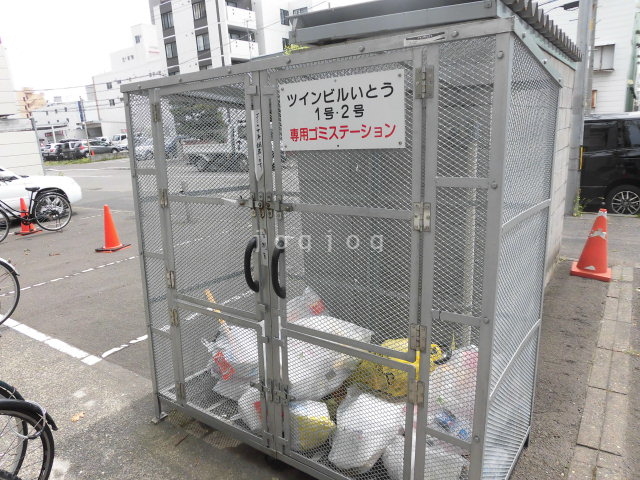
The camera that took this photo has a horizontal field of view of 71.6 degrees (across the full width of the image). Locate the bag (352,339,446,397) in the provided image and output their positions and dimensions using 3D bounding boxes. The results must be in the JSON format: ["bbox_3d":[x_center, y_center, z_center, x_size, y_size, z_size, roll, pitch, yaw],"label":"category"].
[{"bbox_3d":[0.407,0.733,2.426,0.420,0.290,0.320,8,15,36],"label":"bag"}]

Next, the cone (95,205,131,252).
[{"bbox_3d":[-3.268,-0.202,6.934,0.380,0.700,0.380,2,13,13],"label":"cone"}]

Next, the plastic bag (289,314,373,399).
[{"bbox_3d":[-0.012,0.693,2.630,0.520,0.320,0.400,8,15,36],"label":"plastic bag"}]

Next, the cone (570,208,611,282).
[{"bbox_3d":[2.985,0.025,4.782,0.390,0.700,0.390,12,18,38],"label":"cone"}]

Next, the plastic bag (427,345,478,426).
[{"bbox_3d":[0.659,0.756,2.179,0.360,0.360,0.340,8,15,36],"label":"plastic bag"}]

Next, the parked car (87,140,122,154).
[{"bbox_3d":[-21.373,-8.990,43.500,1.700,1.480,4.250,9,16,39],"label":"parked car"}]

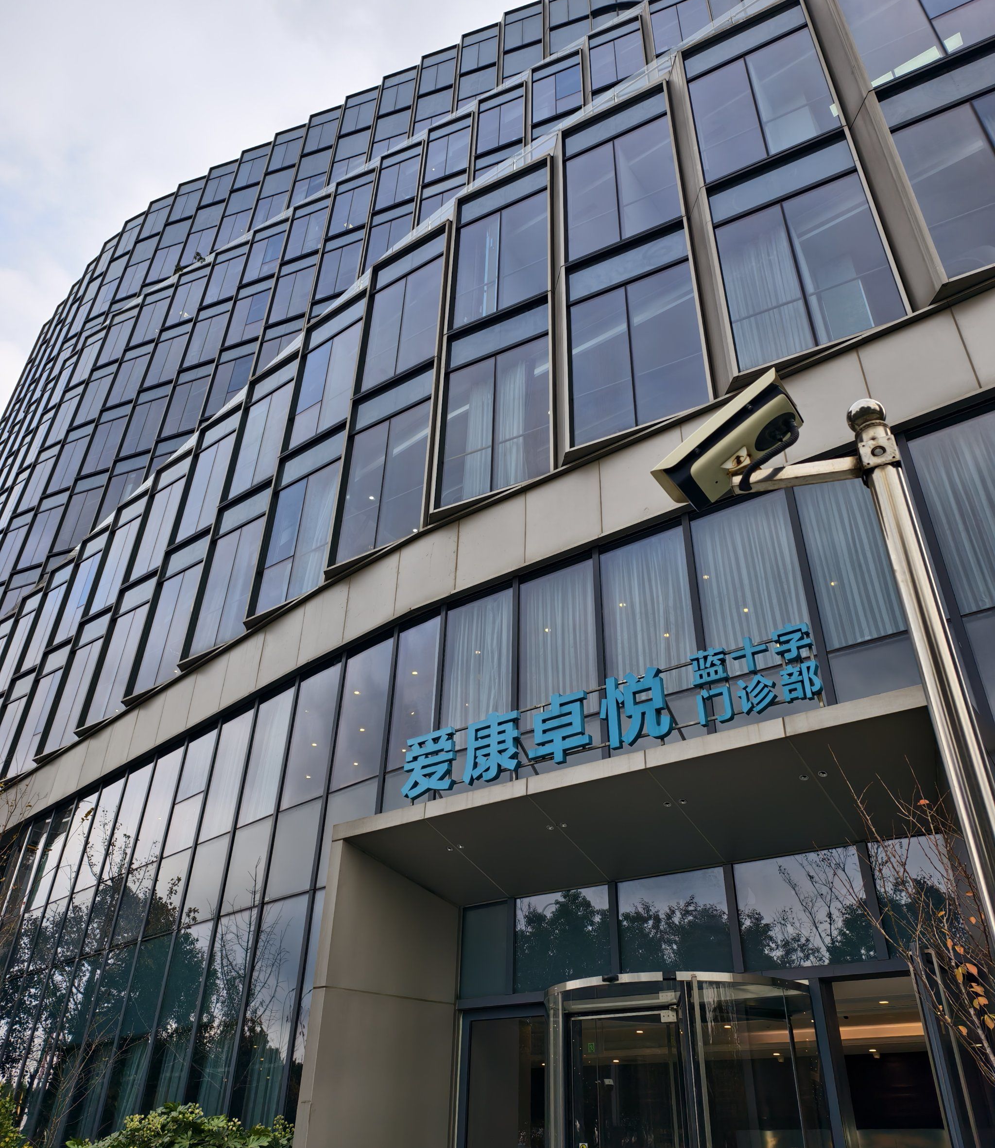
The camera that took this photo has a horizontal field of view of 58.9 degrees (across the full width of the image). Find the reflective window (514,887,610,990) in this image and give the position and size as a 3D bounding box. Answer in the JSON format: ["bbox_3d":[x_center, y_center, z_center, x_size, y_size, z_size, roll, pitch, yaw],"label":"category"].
[{"bbox_3d":[0.705,4.171,10.089,1.247,1.023,0.120,-20,-39,30],"label":"reflective window"}]

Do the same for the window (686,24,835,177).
[{"bbox_3d":[4.351,-7.961,14.761,2.000,3.285,0.120,-15,-37,23],"label":"window"}]

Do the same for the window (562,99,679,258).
[{"bbox_3d":[2.131,-7.056,15.566,1.991,3.720,0.150,-16,-37,25],"label":"window"}]

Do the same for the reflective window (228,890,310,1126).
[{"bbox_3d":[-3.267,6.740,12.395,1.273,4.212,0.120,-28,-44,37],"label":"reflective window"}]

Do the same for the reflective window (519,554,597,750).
[{"bbox_3d":[0.766,0.896,11.696,1.299,2.433,0.120,-22,-40,31],"label":"reflective window"}]

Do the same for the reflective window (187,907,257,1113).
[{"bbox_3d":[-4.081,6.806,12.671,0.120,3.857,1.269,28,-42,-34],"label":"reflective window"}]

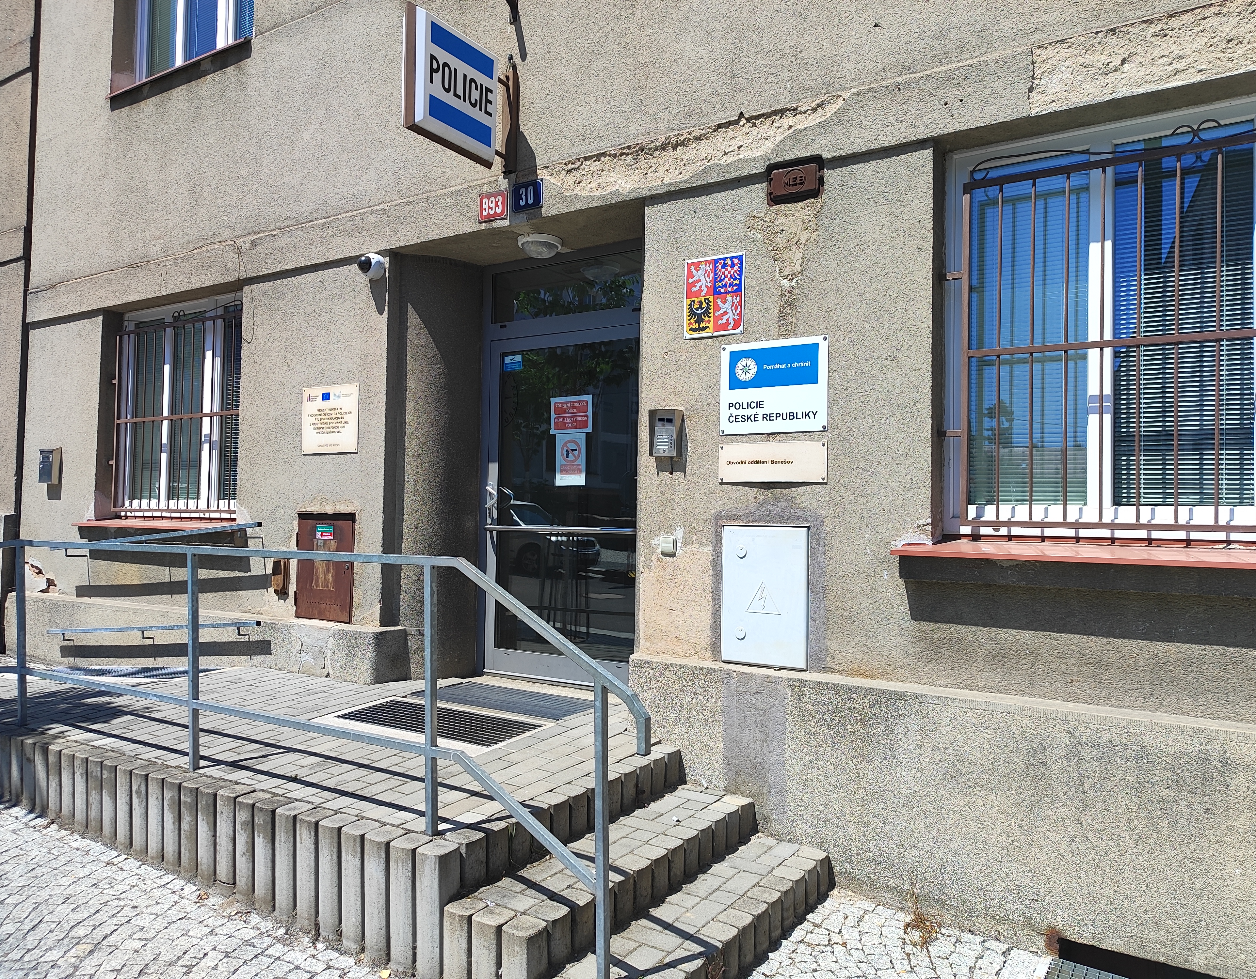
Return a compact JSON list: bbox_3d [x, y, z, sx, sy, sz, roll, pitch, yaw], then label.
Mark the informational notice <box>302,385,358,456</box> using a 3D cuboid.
[{"bbox_3d":[-1.803,-0.424,5.498,0.500,0.407,0.020,0,-2,32],"label":"informational notice"}]

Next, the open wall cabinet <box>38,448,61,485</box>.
[{"bbox_3d":[-4.645,-0.188,7.268,0.220,0.290,0.070,0,-2,33],"label":"open wall cabinet"}]

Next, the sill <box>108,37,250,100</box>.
[{"bbox_3d":[-3.242,-3.038,6.649,1.835,0.050,0.240,0,-2,33],"label":"sill"}]

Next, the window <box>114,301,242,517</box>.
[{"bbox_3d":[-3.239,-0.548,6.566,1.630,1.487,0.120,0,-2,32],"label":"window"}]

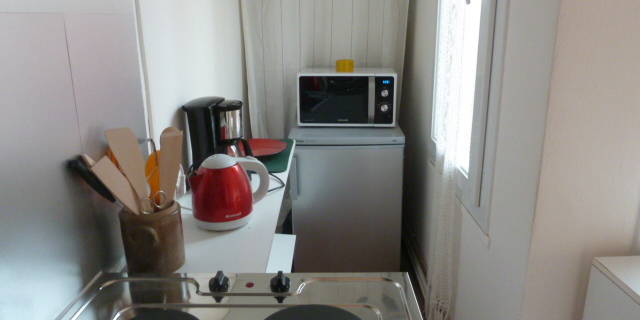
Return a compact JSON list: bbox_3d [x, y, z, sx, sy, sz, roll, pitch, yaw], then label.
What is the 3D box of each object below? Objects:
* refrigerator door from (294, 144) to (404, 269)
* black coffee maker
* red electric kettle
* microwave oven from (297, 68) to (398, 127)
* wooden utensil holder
[{"bbox_3d":[0.138,0.286,2.311,0.540,0.750,0.055,0,16,1],"label":"refrigerator door"},{"bbox_3d":[-0.300,-0.053,1.418,0.195,0.258,0.172,0,16,1],"label":"black coffee maker"},{"bbox_3d":[-0.235,0.067,1.160,0.199,0.172,0.147,-9,19,-27],"label":"red electric kettle"},{"bbox_3d":[0.135,-0.346,2.474,0.489,0.275,0.372,0,16,1],"label":"microwave oven"},{"bbox_3d":[-0.339,0.155,0.947,0.118,0.125,0.118,0,16,1],"label":"wooden utensil holder"}]

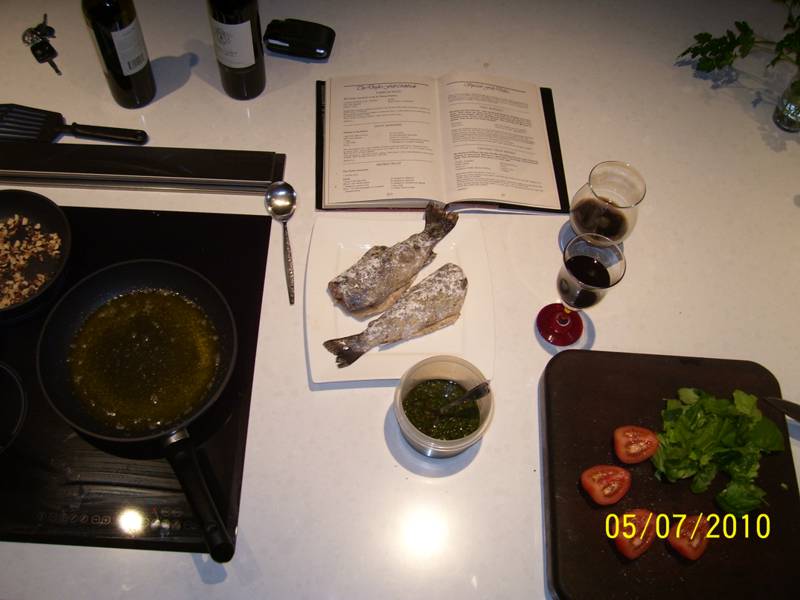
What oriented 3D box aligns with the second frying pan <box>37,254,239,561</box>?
[{"bbox_3d":[-0.325,0.146,1.079,0.275,0.067,0.468,-23,67,-15],"label":"second frying pan"}]

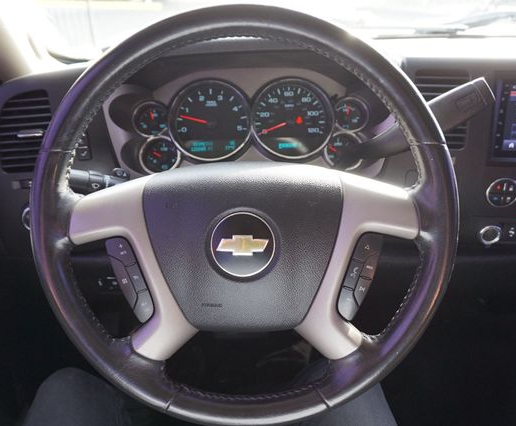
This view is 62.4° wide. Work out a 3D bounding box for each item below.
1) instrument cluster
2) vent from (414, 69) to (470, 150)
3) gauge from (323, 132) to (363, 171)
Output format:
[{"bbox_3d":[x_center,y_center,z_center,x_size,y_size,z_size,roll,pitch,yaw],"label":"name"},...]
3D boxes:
[{"bbox_3d":[-0.019,-0.113,0.580,0.346,0.129,0.050,-2,0,-2],"label":"instrument cluster"},{"bbox_3d":[0.244,-0.138,0.580,0.069,0.105,0.040,2,11,7],"label":"vent"},{"bbox_3d":[0.115,-0.082,0.582,0.056,0.053,0.020,-2,0,-2],"label":"gauge"}]

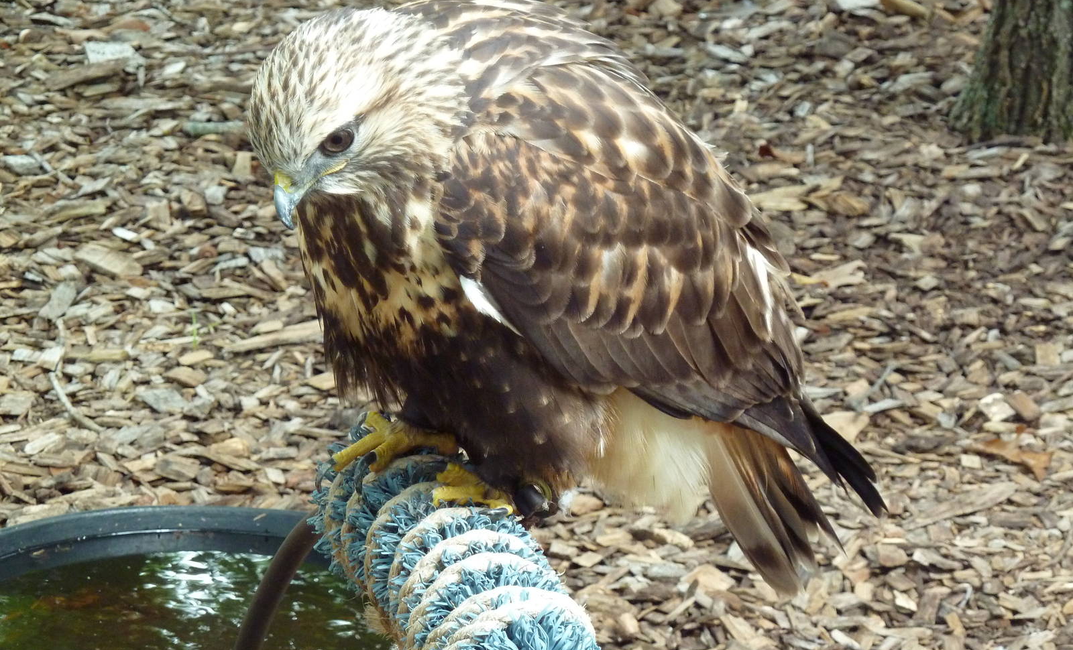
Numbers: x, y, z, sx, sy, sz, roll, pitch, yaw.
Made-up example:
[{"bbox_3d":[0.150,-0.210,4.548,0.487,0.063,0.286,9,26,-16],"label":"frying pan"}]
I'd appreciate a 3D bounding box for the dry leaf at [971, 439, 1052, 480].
[{"bbox_3d":[0.384,0.109,3.680,0.078,0.018,0.045,12,24,30],"label":"dry leaf"}]

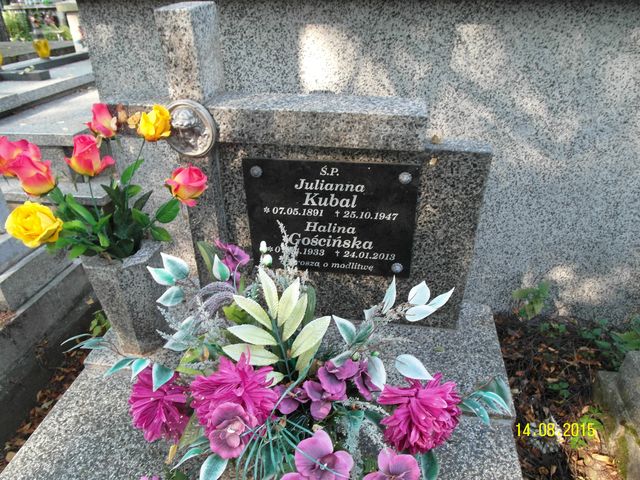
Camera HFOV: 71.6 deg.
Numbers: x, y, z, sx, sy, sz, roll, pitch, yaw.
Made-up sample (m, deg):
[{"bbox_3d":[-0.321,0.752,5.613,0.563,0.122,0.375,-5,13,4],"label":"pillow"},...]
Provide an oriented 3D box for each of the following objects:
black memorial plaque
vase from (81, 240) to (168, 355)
[{"bbox_3d":[0.025,-0.047,1.067,0.400,0.298,0.015,3,31,7],"label":"black memorial plaque"},{"bbox_3d":[-0.453,0.146,1.097,0.165,0.275,0.155,12,33,20],"label":"vase"}]

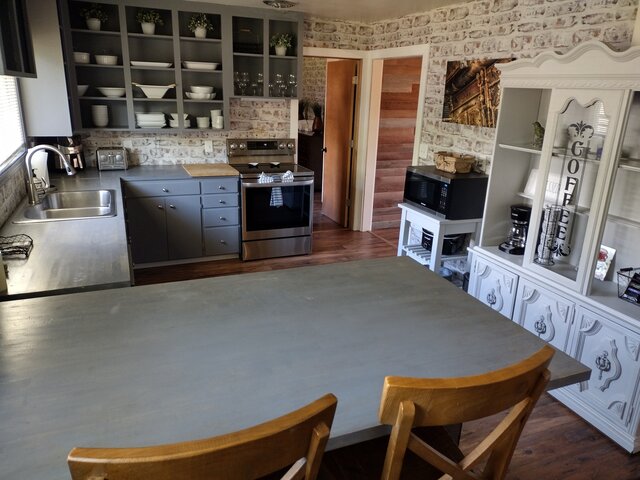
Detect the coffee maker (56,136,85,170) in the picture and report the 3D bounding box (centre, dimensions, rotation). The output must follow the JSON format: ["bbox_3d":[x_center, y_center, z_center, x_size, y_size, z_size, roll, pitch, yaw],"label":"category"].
[{"bbox_3d":[-2.313,-0.793,4.635,0.188,0.307,0.218,-11,21,-35],"label":"coffee maker"}]

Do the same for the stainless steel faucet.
[{"bbox_3d":[-1.859,-0.457,3.455,0.297,0.406,0.074,-5,19,-21],"label":"stainless steel faucet"}]

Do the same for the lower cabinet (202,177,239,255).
[{"bbox_3d":[-1.065,-0.280,5.147,0.361,0.832,0.584,-5,19,-21],"label":"lower cabinet"}]

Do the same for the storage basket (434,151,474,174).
[{"bbox_3d":[1.101,-0.629,4.076,0.208,0.129,0.277,-5,19,-21],"label":"storage basket"}]

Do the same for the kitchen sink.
[{"bbox_3d":[-1.739,-0.161,3.518,0.559,0.188,0.837,-5,19,-21],"label":"kitchen sink"}]

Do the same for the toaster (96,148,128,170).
[{"bbox_3d":[-1.983,-0.775,4.790,0.272,0.198,0.218,-6,19,-24],"label":"toaster"}]

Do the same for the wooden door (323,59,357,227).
[{"bbox_3d":[0.235,-1.207,6.365,0.044,2.000,0.752,-6,19,-24],"label":"wooden door"}]

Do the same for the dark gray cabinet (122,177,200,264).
[{"bbox_3d":[-1.565,-0.238,4.953,0.693,0.842,0.584,-5,19,-21],"label":"dark gray cabinet"}]

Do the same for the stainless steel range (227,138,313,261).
[{"bbox_3d":[-0.525,-0.439,5.270,0.749,1.163,0.693,-5,19,-21],"label":"stainless steel range"}]

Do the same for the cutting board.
[{"bbox_3d":[-1.094,-0.687,4.969,0.446,0.025,0.564,-5,19,-21],"label":"cutting board"}]

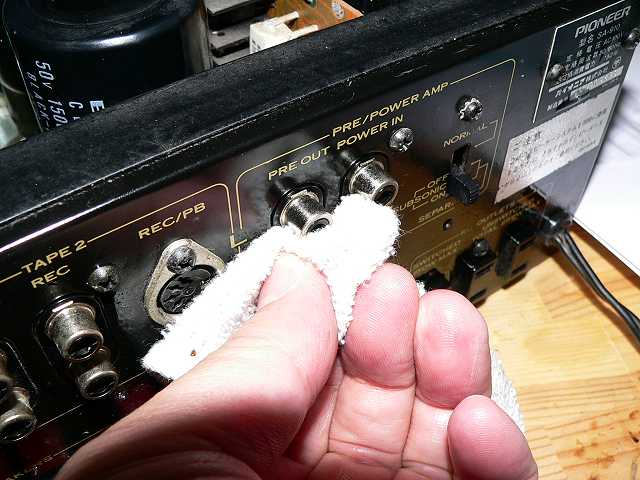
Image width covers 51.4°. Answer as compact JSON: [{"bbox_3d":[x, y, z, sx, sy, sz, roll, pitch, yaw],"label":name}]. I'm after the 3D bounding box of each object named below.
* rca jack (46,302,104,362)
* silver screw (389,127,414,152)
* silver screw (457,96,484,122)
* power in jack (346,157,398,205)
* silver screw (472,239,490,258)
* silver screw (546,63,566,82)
[{"bbox_3d":[-0.050,0.019,0.137,0.010,0.010,0.008,-27,50,-24],"label":"rca jack"},{"bbox_3d":[0.021,-0.025,0.170,0.006,0.006,0.003,-27,50,-24],"label":"silver screw"},{"bbox_3d":[0.041,-0.034,0.178,0.007,0.007,0.003,-27,50,-24],"label":"silver screw"},{"bbox_3d":[0.014,-0.013,0.169,0.010,0.010,0.008,-27,50,-24],"label":"power in jack"},{"bbox_3d":[0.056,0.003,0.231,0.006,0.006,0.003,-27,50,-24],"label":"silver screw"},{"bbox_3d":[0.069,-0.048,0.194,0.006,0.006,0.003,-27,50,-24],"label":"silver screw"}]

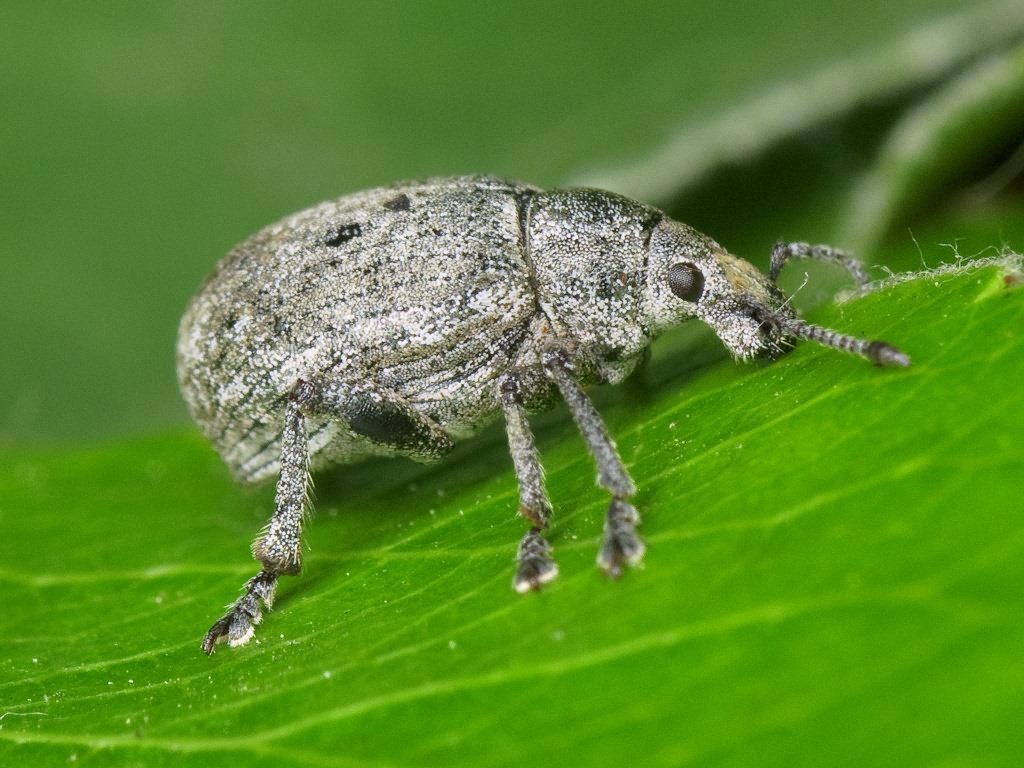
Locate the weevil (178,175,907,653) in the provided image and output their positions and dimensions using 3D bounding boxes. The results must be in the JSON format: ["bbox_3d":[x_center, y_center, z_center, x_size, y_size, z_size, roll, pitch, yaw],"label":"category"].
[{"bbox_3d":[0.000,-0.001,0.050,0.009,0.004,0.006,-10,17,18],"label":"weevil"}]

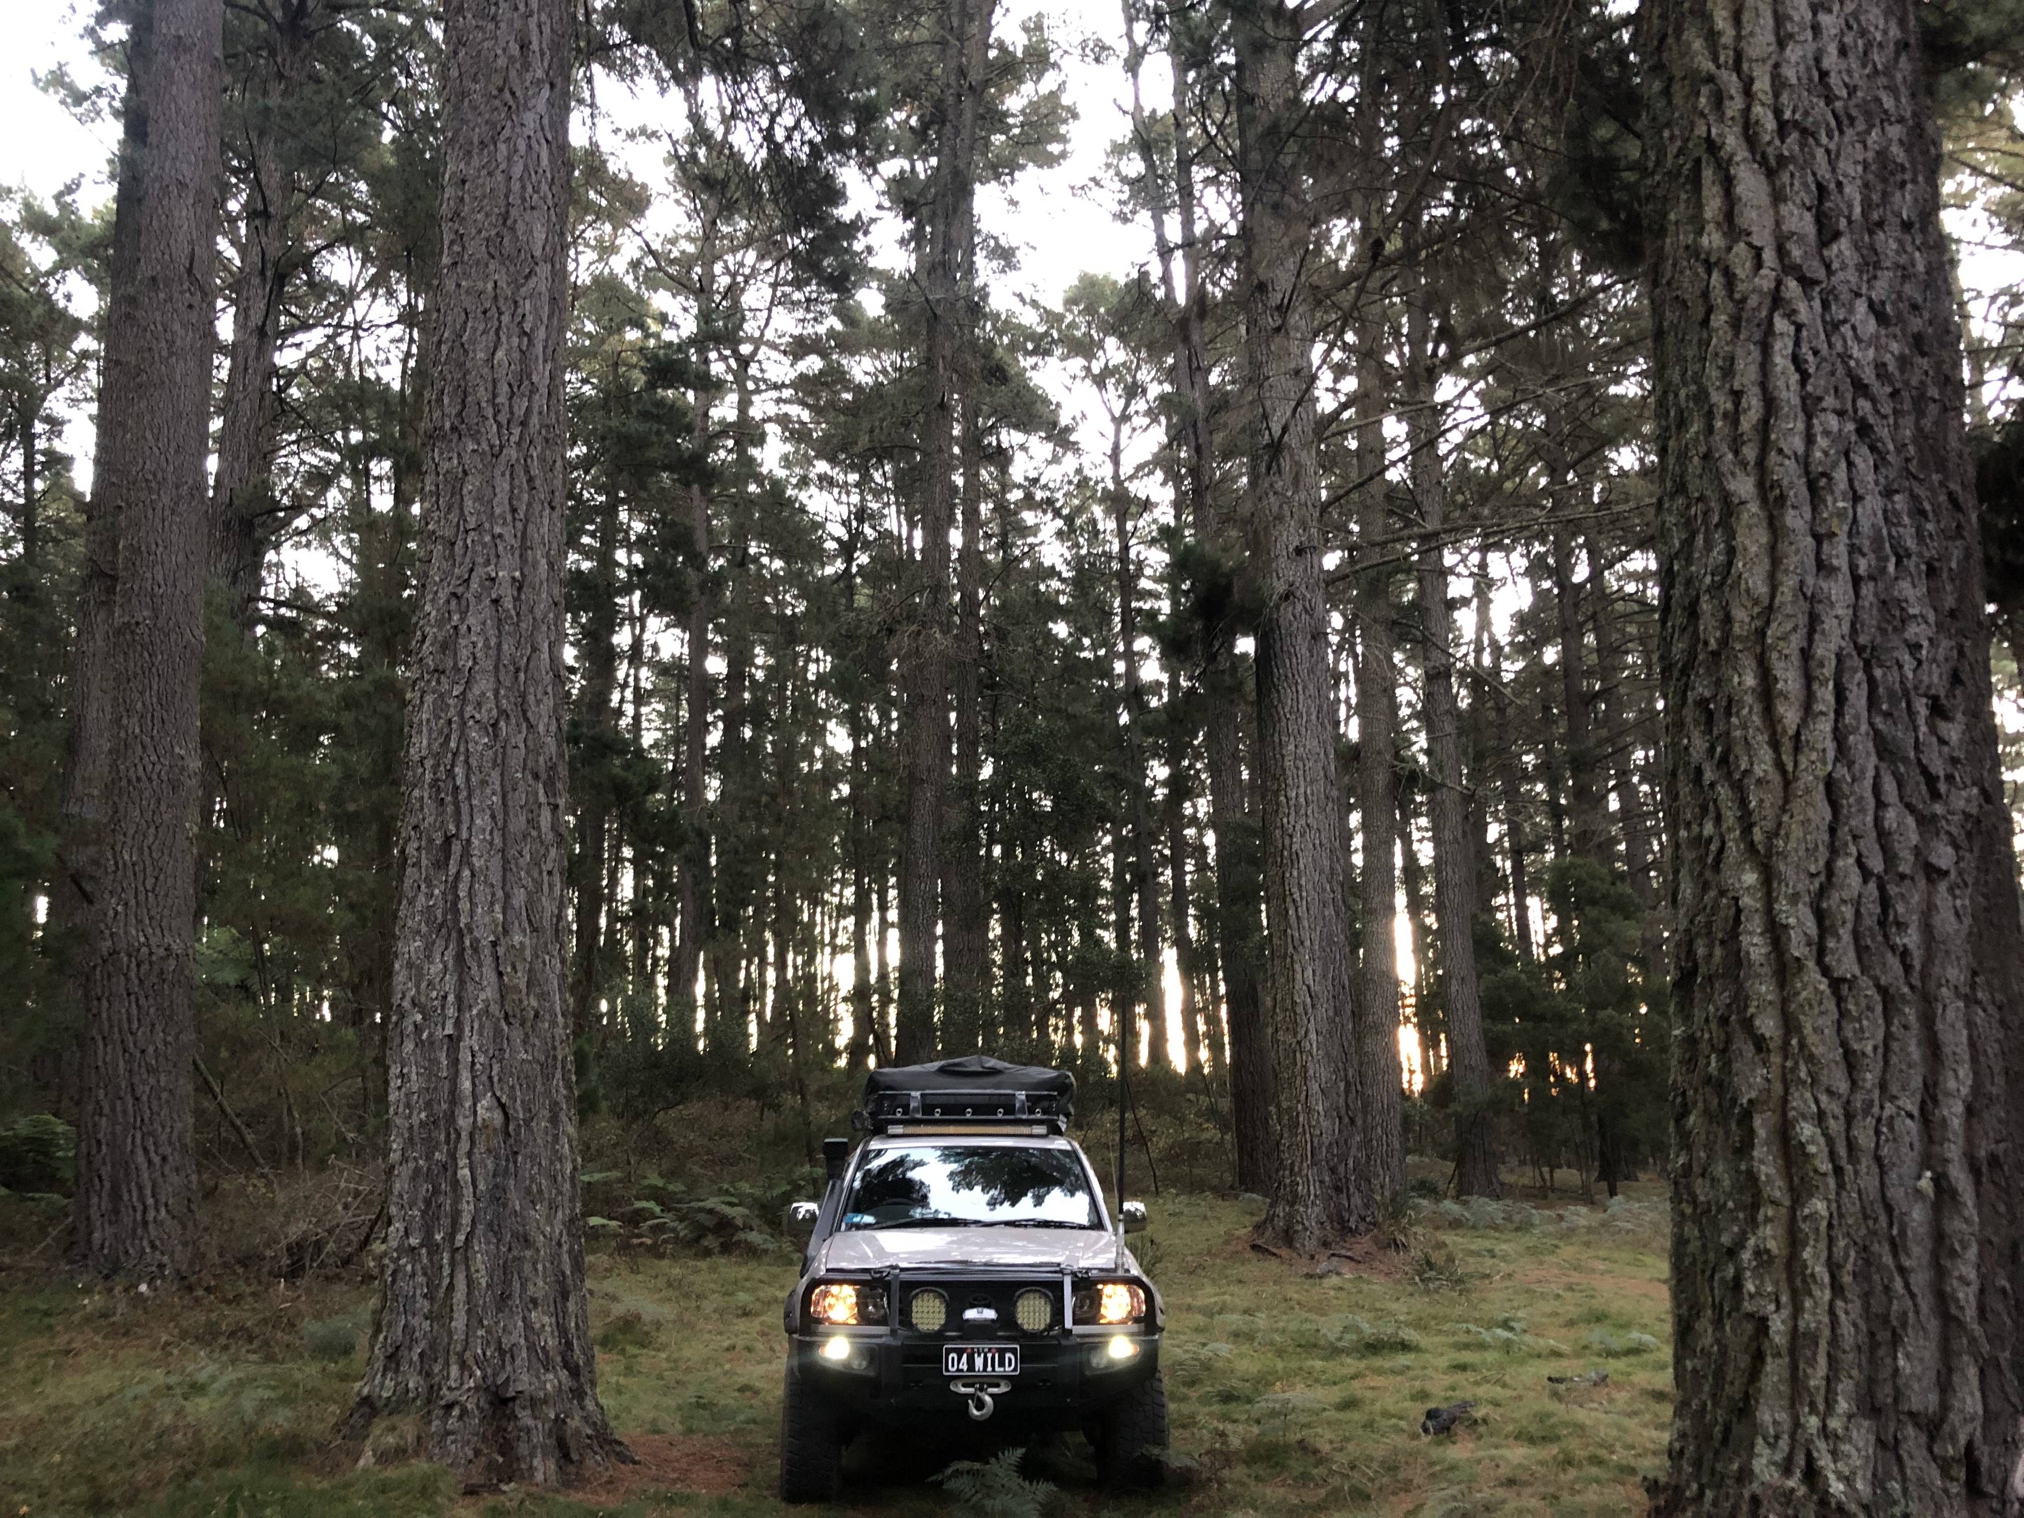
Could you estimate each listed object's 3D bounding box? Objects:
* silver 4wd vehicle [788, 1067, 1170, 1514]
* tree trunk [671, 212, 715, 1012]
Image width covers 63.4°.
[{"bbox_3d":[-0.260,2.990,10.200,2.080,2.280,5.050,1,-11,-3],"label":"silver 4wd vehicle"},{"bbox_3d":[-7.205,-3.507,37.462,0.620,19.783,0.620,0,-8,0],"label":"tree trunk"}]

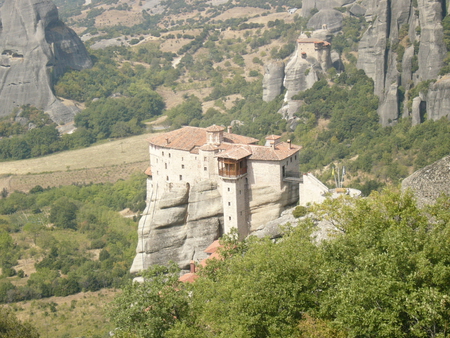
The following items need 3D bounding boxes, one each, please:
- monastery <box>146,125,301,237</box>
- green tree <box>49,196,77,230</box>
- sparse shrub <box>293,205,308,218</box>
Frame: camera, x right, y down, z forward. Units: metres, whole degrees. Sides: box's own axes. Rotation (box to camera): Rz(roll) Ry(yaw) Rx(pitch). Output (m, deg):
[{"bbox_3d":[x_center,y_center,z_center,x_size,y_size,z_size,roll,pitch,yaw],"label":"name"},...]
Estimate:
[{"bbox_3d":[-0.412,1.639,227.948,28.950,20.747,16.405,7,18,29],"label":"monastery"},{"bbox_3d":[-64.970,17.500,450.000,11.500,11.500,11.500,-2,15,0],"label":"green tree"},{"bbox_3d":[14.646,8.245,217.000,2.800,2.400,2.600,7,18,29],"label":"sparse shrub"}]

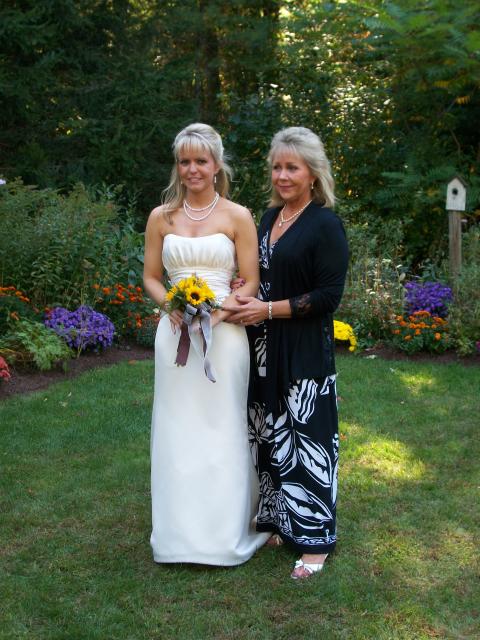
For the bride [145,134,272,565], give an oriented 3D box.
[{"bbox_3d":[-0.130,0.072,3.984,0.500,1.700,0.480,2,9,12],"label":"bride"}]

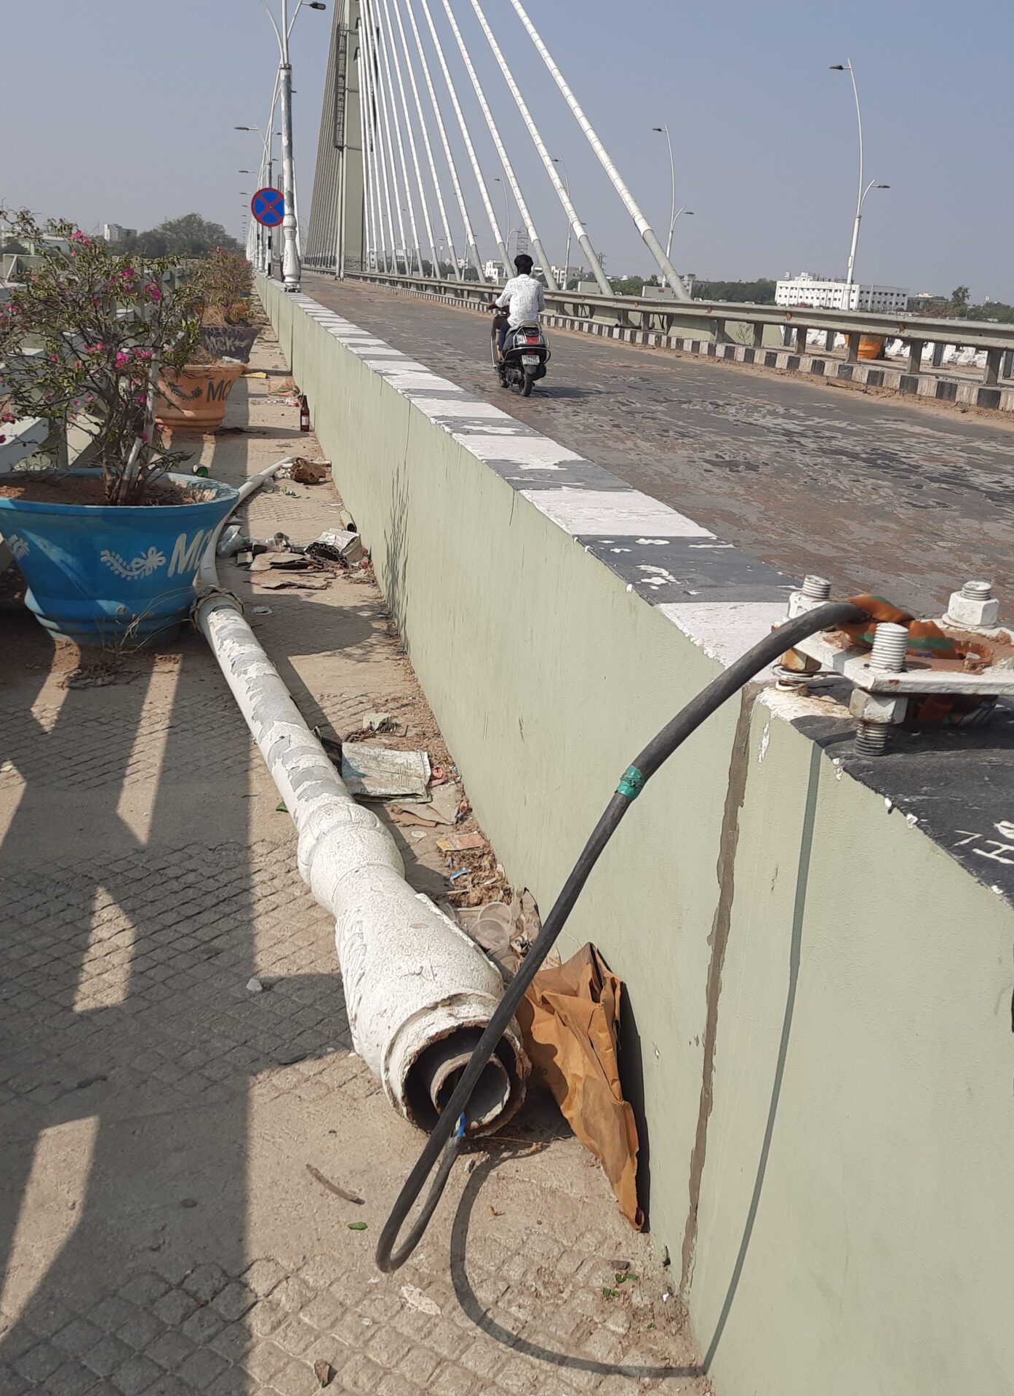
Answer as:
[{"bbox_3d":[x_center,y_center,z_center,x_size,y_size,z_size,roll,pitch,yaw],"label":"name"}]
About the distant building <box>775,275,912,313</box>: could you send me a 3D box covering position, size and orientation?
[{"bbox_3d":[136.352,-164.746,525.000,29.000,15.000,46.000,-7,21,-31],"label":"distant building"}]

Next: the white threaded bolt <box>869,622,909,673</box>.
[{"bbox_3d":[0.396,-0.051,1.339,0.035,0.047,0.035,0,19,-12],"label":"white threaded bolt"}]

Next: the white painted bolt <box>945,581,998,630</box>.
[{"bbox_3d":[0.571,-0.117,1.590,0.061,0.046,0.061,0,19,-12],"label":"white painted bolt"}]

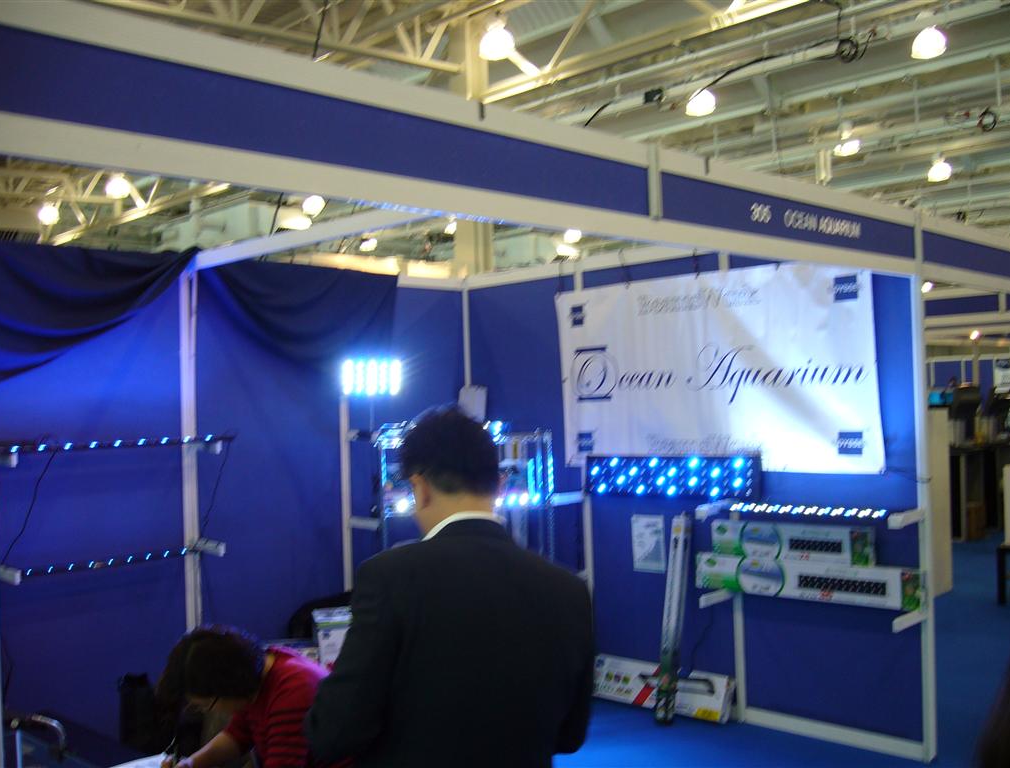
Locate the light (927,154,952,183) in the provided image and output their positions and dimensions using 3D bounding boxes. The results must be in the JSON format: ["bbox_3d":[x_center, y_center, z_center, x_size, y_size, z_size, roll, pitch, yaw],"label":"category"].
[{"bbox_3d":[10.220,-5.069,24.353,0.500,0.580,0.500,-3,-1,44],"label":"light"}]

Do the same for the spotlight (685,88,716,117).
[{"bbox_3d":[3.377,-4.862,17.885,0.480,0.480,0.480,-2,-1,0],"label":"spotlight"}]

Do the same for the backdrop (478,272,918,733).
[{"bbox_3d":[0.837,0.528,5.738,2.940,2.450,0.050,-3,-1,44],"label":"backdrop"}]

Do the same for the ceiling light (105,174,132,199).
[{"bbox_3d":[-8.542,-4.365,22.883,0.500,0.520,0.500,-3,-1,44],"label":"ceiling light"}]

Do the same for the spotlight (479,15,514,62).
[{"bbox_3d":[-0.104,-4.791,14.357,0.480,0.560,0.480,-2,-1,0],"label":"spotlight"}]

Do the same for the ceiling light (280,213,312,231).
[{"bbox_3d":[-5.352,-4.191,26.705,0.550,0.450,0.700,-3,-1,44],"label":"ceiling light"}]

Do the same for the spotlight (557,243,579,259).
[{"bbox_3d":[2.011,-4.296,33.320,0.550,0.480,0.650,-3,-1,44],"label":"spotlight"}]

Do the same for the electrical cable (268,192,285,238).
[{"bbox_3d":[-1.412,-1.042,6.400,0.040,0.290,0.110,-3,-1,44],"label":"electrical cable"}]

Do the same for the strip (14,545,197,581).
[{"bbox_3d":[-1.851,0.834,4.869,0.040,0.035,0.910,-3,-1,44],"label":"strip"}]

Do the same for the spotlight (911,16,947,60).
[{"bbox_3d":[6.147,-5.003,14.994,0.480,0.580,0.480,-3,-1,44],"label":"spotlight"}]

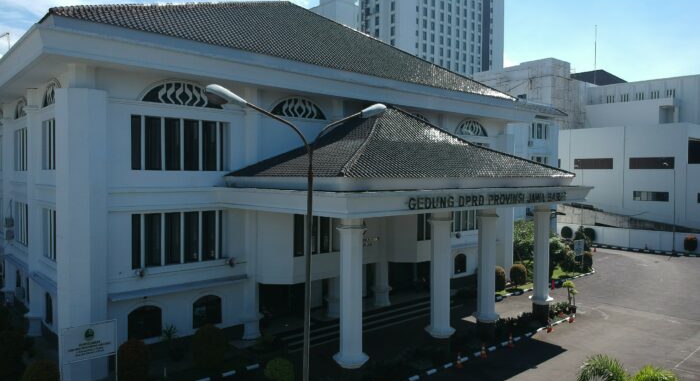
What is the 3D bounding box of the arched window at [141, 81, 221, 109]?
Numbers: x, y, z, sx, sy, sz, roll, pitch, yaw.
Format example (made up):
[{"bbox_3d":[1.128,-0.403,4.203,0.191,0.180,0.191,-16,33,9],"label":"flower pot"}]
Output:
[{"bbox_3d":[-7.559,-4.430,23.193,4.000,1.150,0.300,-1,2,-42],"label":"arched window"}]

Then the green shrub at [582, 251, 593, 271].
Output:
[{"bbox_3d":[22.606,6.702,47.978,1.050,1.720,1.050,-1,2,-42],"label":"green shrub"}]

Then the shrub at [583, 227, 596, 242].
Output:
[{"bbox_3d":[31.355,5.957,66.265,1.700,1.850,1.700,-1,2,-42],"label":"shrub"}]

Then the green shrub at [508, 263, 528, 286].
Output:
[{"bbox_3d":[13.209,6.637,39.584,1.350,1.750,1.350,-1,2,-42],"label":"green shrub"}]

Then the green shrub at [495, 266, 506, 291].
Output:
[{"bbox_3d":[11.022,6.453,37.688,1.290,1.710,1.290,-1,2,-42],"label":"green shrub"}]

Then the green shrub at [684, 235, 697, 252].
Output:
[{"bbox_3d":[38.401,5.969,56.926,1.450,2.050,1.450,-1,2,-42],"label":"green shrub"}]

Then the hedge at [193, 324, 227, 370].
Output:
[{"bbox_3d":[-6.412,7.058,23.067,1.450,2.050,1.450,0,2,0],"label":"hedge"}]

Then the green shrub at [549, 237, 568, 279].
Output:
[{"bbox_3d":[18.186,5.793,44.023,2.000,3.500,2.000,-1,2,-42],"label":"green shrub"}]

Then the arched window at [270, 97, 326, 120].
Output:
[{"bbox_3d":[-2.728,-4.539,27.540,3.850,1.150,0.300,-1,2,-42],"label":"arched window"}]

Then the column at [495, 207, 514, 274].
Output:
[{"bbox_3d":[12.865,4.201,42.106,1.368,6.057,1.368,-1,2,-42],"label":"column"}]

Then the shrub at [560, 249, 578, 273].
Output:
[{"bbox_3d":[20.188,6.428,46.346,1.600,2.150,1.600,-1,2,-42],"label":"shrub"}]

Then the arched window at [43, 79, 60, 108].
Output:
[{"bbox_3d":[-13.897,-4.593,23.659,0.293,1.221,4.201,-1,2,-42],"label":"arched window"}]

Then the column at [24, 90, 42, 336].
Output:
[{"bbox_3d":[-17.161,1.214,27.414,0.800,13.300,1.000,-1,2,-42],"label":"column"}]

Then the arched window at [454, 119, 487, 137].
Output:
[{"bbox_3d":[9.188,-4.803,38.259,4.000,1.150,0.300,-1,2,-42],"label":"arched window"}]

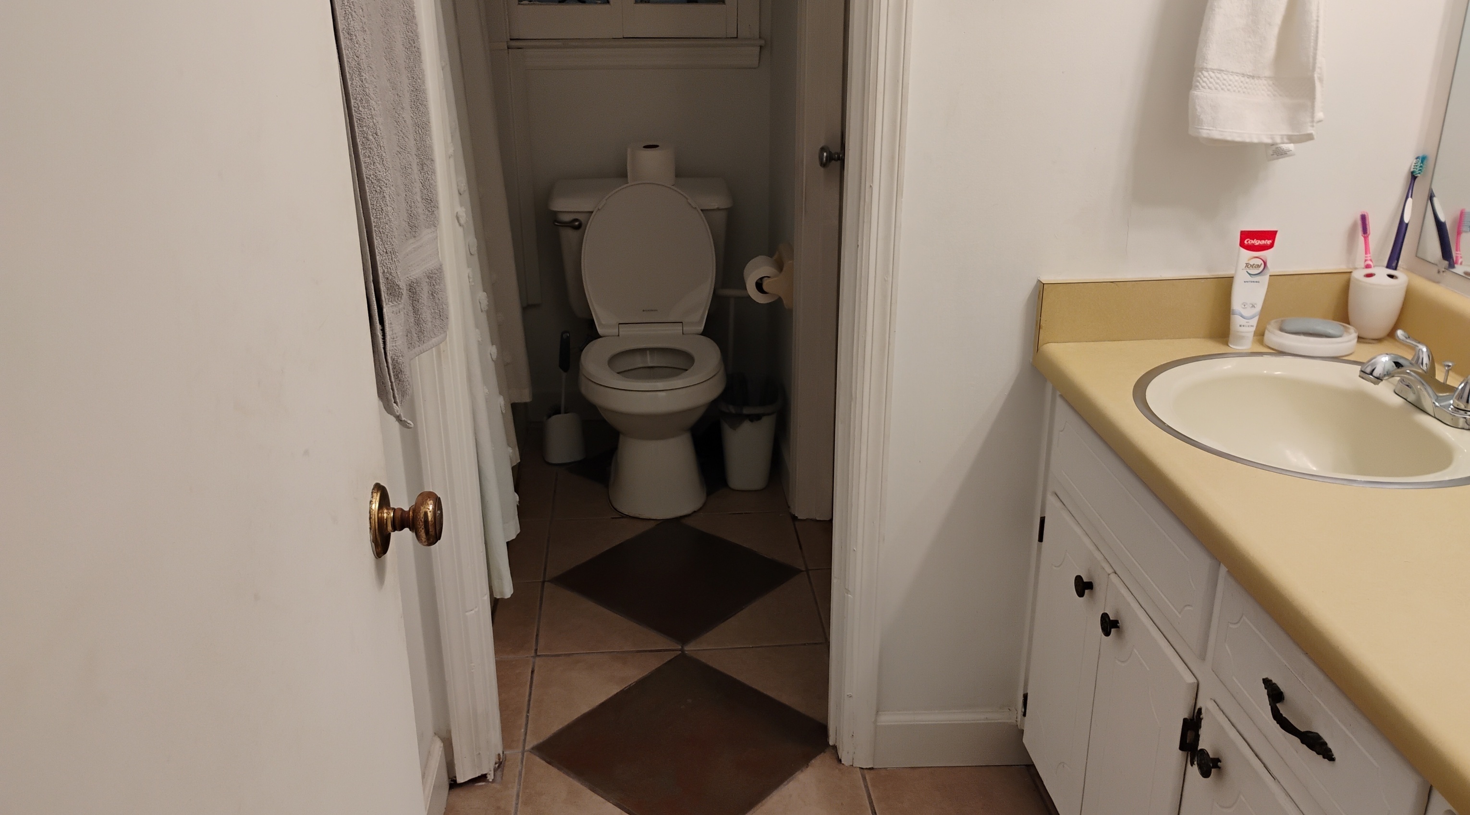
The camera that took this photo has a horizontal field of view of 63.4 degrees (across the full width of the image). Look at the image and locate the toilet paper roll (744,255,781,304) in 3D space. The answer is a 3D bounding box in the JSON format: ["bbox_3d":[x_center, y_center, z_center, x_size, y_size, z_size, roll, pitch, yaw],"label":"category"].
[{"bbox_3d":[0.071,-0.326,3.013,0.094,0.094,0.100,-2,22,-4],"label":"toilet paper roll"}]

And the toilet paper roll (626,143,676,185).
[{"bbox_3d":[-0.227,-0.656,3.239,0.129,0.104,0.129,-2,22,-4],"label":"toilet paper roll"}]

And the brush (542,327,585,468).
[{"bbox_3d":[-0.482,-0.036,3.305,0.110,0.370,0.110,-2,22,-4],"label":"brush"}]

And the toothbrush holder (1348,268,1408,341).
[{"bbox_3d":[0.969,-0.149,1.807,0.078,0.105,0.078,-2,22,-4],"label":"toothbrush holder"}]

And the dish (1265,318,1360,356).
[{"bbox_3d":[0.866,-0.103,1.793,0.137,0.030,0.115,-11,24,-26],"label":"dish"}]

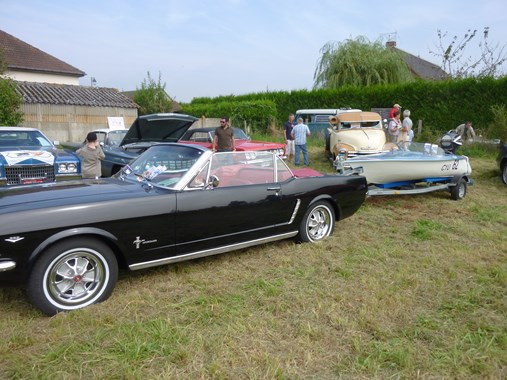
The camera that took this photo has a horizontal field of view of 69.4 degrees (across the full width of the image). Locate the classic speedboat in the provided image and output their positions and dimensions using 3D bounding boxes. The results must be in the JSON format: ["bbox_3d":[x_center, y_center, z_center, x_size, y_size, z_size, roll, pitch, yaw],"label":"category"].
[{"bbox_3d":[2.896,-0.559,7.308,3.850,0.820,1.550,-8,12,-41],"label":"classic speedboat"}]

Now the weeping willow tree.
[{"bbox_3d":[8.229,-7.550,27.639,7.900,8.725,7.900,0,9,0],"label":"weeping willow tree"}]

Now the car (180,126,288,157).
[{"bbox_3d":[-1.290,-1.473,13.270,1.950,1.340,5.200,-8,13,-41],"label":"car"}]

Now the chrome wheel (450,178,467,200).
[{"bbox_3d":[4.273,-0.004,7.620,0.490,0.490,0.160,-8,12,-41],"label":"chrome wheel"}]

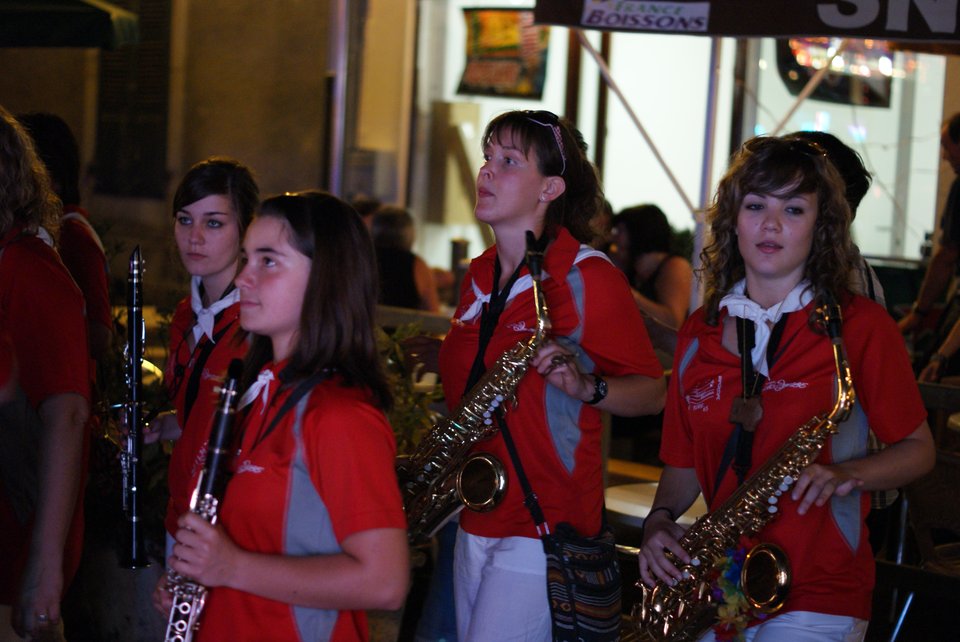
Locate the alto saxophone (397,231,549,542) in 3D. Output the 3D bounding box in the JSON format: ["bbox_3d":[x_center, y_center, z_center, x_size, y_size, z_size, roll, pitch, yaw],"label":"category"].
[{"bbox_3d":[-0.038,0.200,4.150,0.170,0.680,0.350,28,19,-39],"label":"alto saxophone"}]

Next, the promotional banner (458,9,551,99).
[{"bbox_3d":[0.123,-1.374,10.300,0.460,0.450,0.030,4,6,9],"label":"promotional banner"}]

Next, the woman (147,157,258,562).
[{"bbox_3d":[-0.641,0.483,4.130,0.460,1.640,0.420,9,8,43],"label":"woman"}]

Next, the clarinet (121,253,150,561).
[{"bbox_3d":[-0.692,0.172,4.020,0.080,0.660,0.080,-1,3,-22],"label":"clarinet"}]

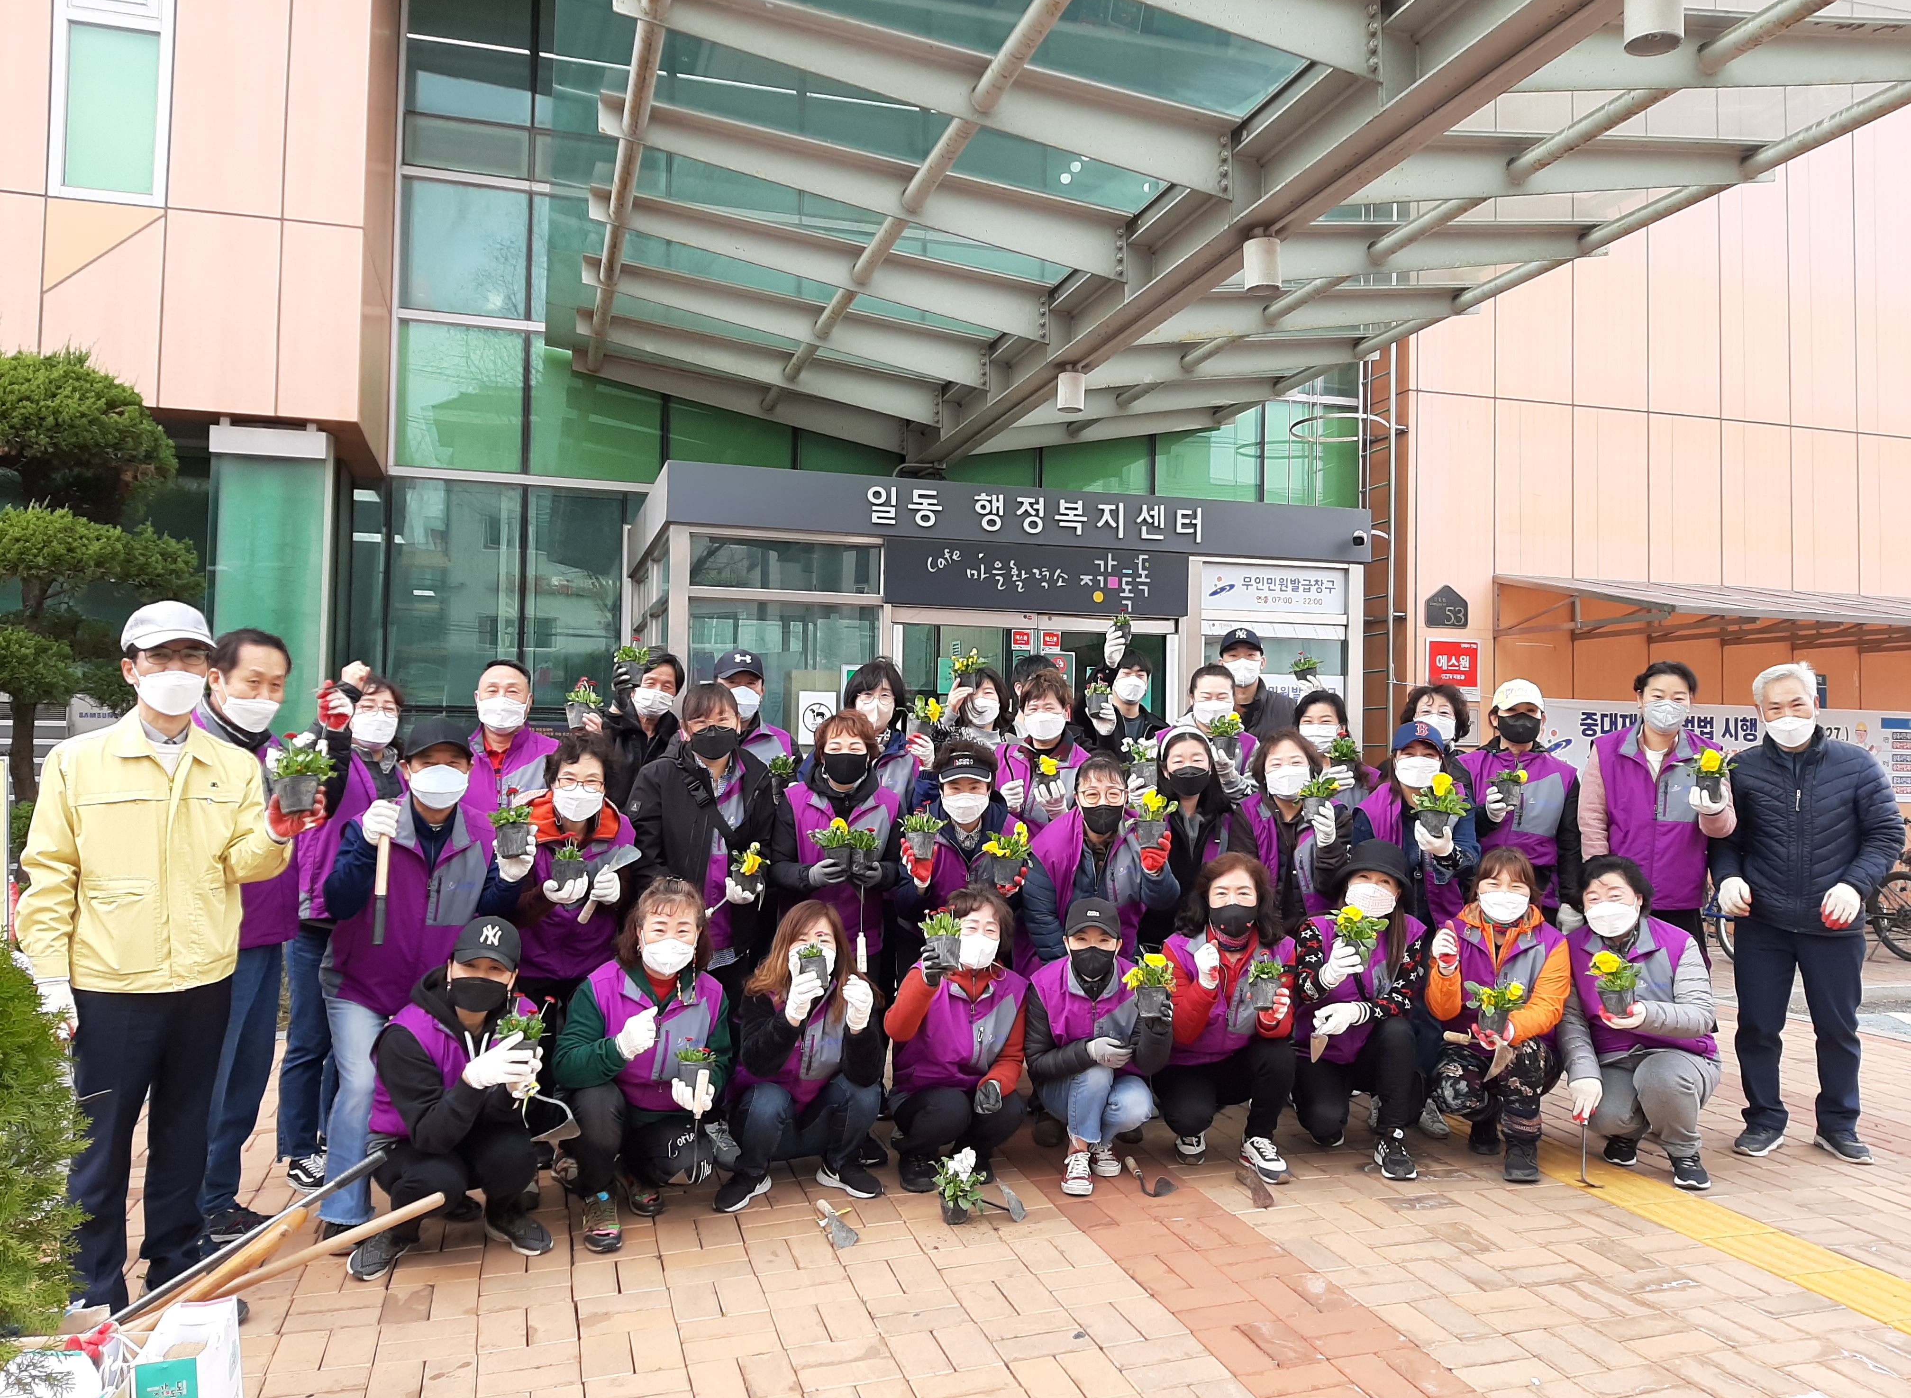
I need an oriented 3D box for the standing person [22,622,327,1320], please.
[{"bbox_3d":[-1.911,0.603,3.475,0.600,1.690,0.520,2,-3,-26],"label":"standing person"}]

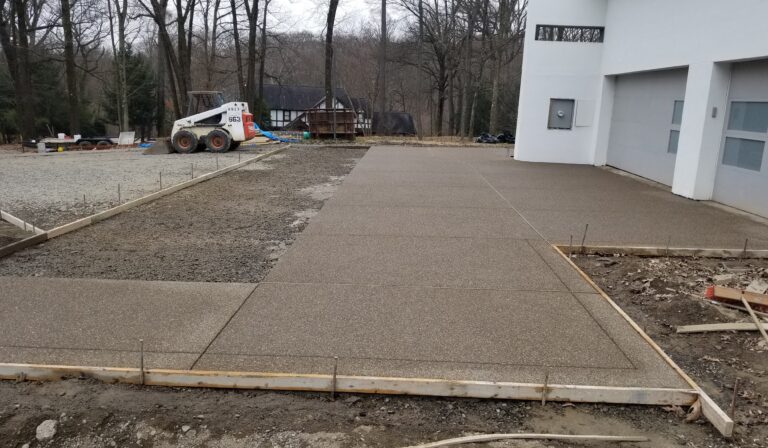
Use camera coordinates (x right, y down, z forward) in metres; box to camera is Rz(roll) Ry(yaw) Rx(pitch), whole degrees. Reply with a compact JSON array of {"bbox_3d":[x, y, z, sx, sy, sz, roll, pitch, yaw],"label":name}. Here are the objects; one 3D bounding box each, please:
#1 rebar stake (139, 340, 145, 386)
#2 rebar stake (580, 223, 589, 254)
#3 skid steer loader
[{"bbox_3d":[-1.464,0.838,3.495,0.017,0.297,0.017,4,12,1],"label":"rebar stake"},{"bbox_3d":[2.360,0.176,6.781,0.017,0.356,0.017,8,12,1],"label":"rebar stake"},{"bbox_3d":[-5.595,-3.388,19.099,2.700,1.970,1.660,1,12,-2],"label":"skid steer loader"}]

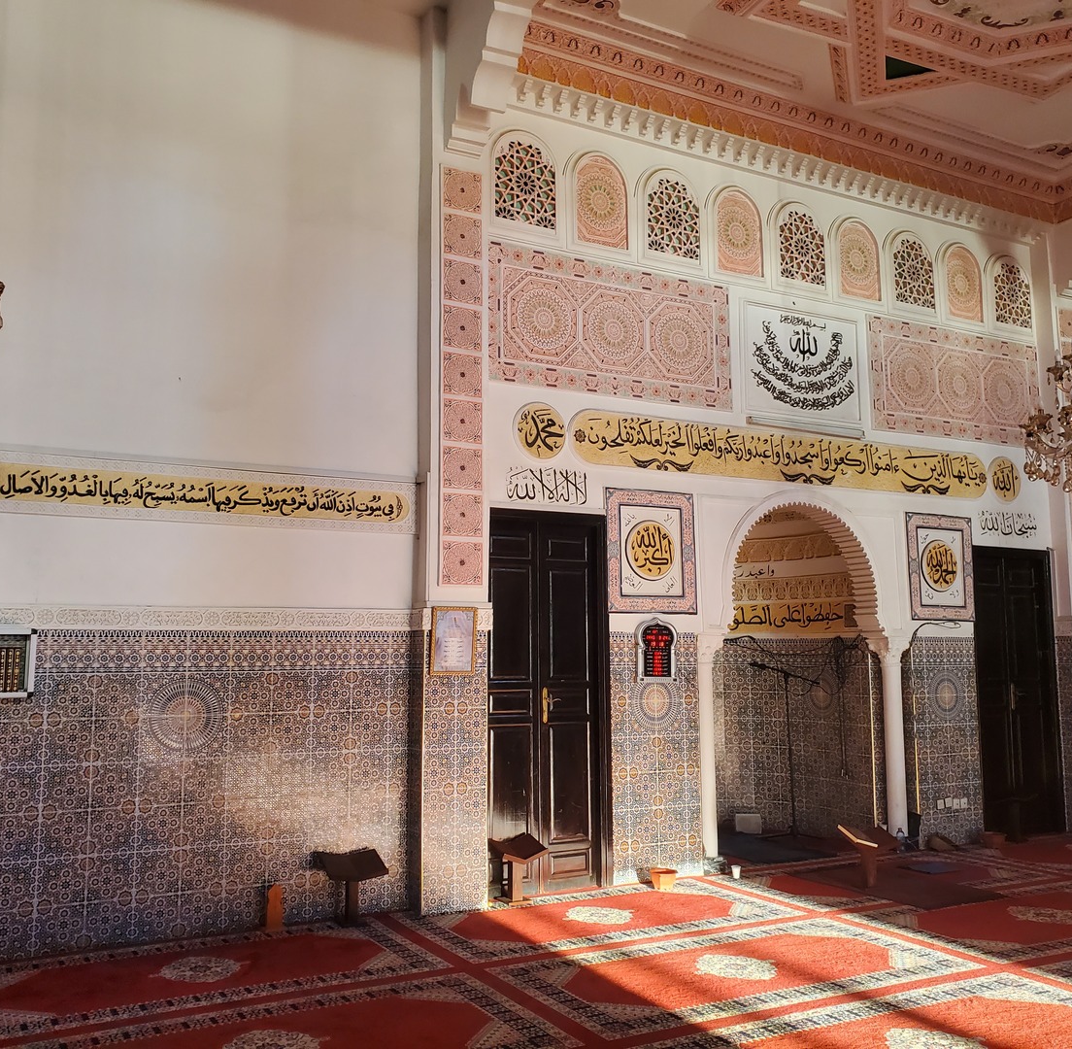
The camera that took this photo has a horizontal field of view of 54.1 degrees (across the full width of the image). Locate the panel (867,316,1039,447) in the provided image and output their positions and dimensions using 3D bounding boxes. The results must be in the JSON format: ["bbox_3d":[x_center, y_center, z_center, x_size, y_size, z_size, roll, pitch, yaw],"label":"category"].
[{"bbox_3d":[3.586,-1.179,8.958,2.016,0.950,0.050,3,-7,-27],"label":"panel"}]

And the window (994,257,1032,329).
[{"bbox_3d":[4.426,-2.138,9.768,0.460,0.630,0.060,4,-8,-26],"label":"window"}]

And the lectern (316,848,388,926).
[{"bbox_3d":[-1.034,2.076,5.976,0.336,0.375,0.280,3,-7,-27],"label":"lectern"}]

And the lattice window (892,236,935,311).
[{"bbox_3d":[3.159,-2.132,8.861,0.482,0.607,0.060,3,-7,-27],"label":"lattice window"}]

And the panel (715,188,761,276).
[{"bbox_3d":[1.530,-2.229,8.021,0.436,0.659,0.060,3,-7,-27],"label":"panel"}]

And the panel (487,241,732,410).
[{"bbox_3d":[0.553,-1.349,7.392,2.007,0.947,0.050,3,-7,-27],"label":"panel"}]

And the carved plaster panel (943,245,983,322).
[{"bbox_3d":[3.692,-2.097,9.136,0.451,0.659,0.060,3,-7,-27],"label":"carved plaster panel"}]

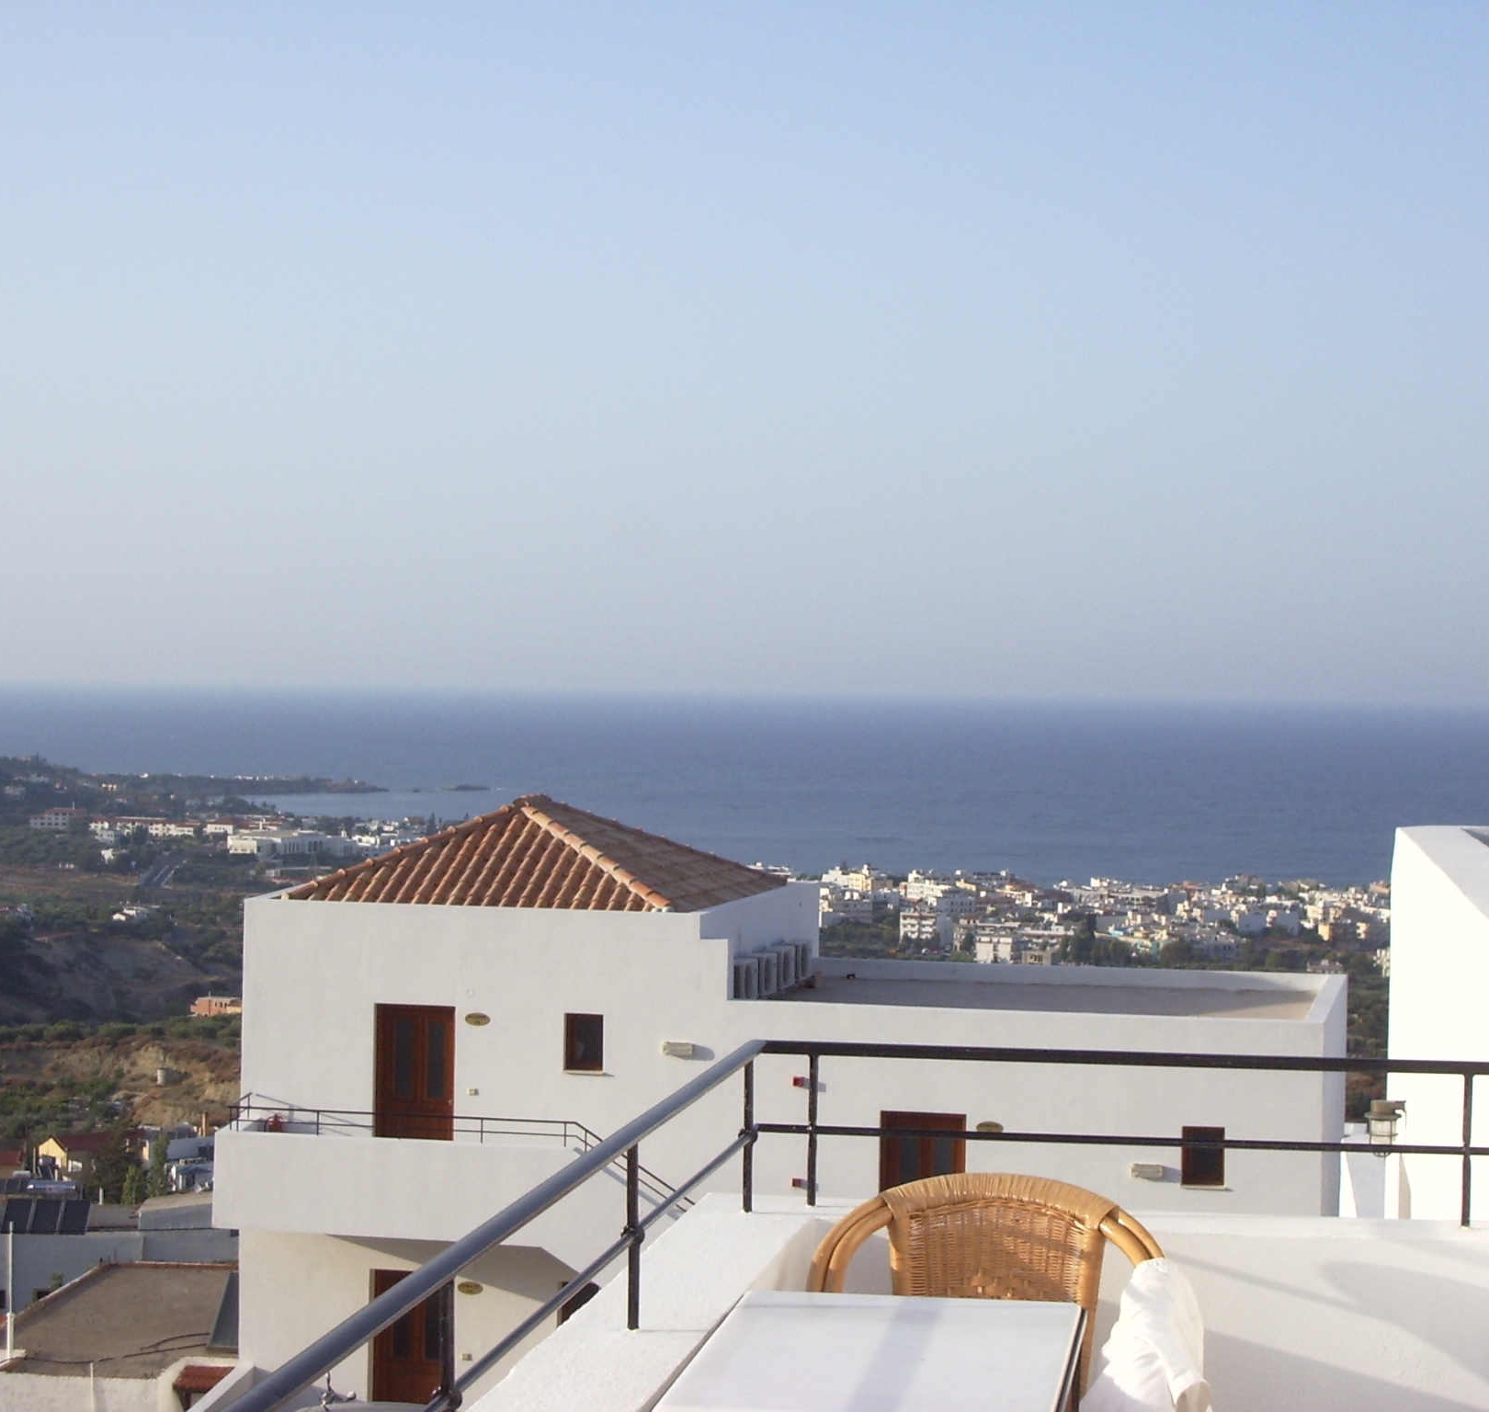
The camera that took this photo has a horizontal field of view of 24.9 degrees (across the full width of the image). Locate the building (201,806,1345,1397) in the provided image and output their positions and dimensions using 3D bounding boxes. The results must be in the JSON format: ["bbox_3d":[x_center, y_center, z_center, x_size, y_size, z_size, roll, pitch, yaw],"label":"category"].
[{"bbox_3d":[0.815,5.048,41.402,12.692,7.717,7.463,1,0,12],"label":"building"}]

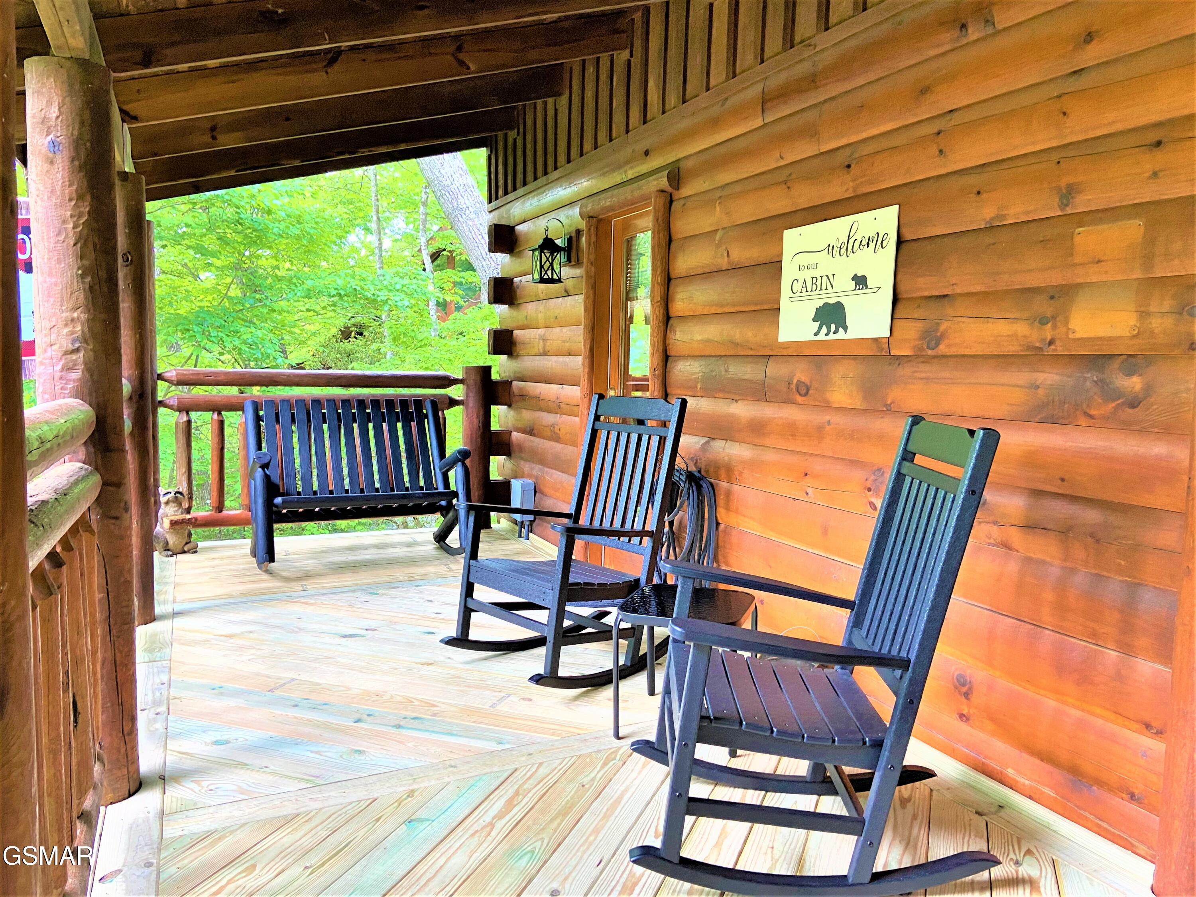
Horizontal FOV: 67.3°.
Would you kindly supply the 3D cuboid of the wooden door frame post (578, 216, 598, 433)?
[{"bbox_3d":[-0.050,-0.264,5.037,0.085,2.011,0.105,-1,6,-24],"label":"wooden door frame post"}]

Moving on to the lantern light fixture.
[{"bbox_3d":[-0.277,-1.153,5.248,0.207,0.376,0.155,-1,6,-24],"label":"lantern light fixture"}]

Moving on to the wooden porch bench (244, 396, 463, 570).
[{"bbox_3d":[-1.492,0.184,5.631,1.276,0.948,0.802,-1,6,-24],"label":"wooden porch bench"}]

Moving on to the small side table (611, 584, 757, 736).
[{"bbox_3d":[0.309,0.727,3.053,0.407,0.425,0.431,3,6,18],"label":"small side table"}]

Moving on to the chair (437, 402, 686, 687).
[{"bbox_3d":[-0.099,0.329,3.629,0.881,1.092,0.693,-3,7,-41],"label":"chair"}]

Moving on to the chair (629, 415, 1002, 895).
[{"bbox_3d":[0.525,0.468,2.289,0.881,1.092,0.693,1,5,2],"label":"chair"}]

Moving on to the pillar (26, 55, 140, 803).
[{"bbox_3d":[-1.390,-0.017,2.431,0.204,1.950,0.204,-1,6,-24],"label":"pillar"}]

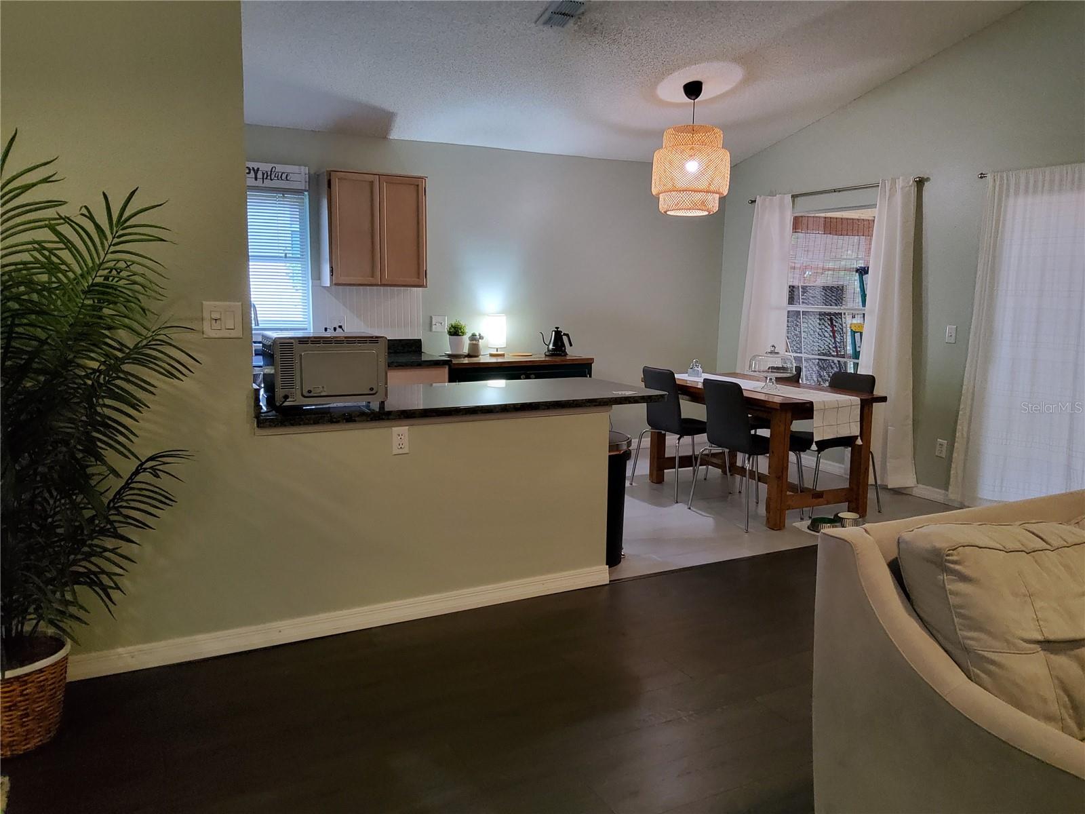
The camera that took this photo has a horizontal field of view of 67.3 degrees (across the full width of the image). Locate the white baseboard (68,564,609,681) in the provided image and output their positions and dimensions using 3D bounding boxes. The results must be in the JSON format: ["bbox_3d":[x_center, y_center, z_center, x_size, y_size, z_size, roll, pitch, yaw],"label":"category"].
[{"bbox_3d":[-0.739,0.878,3.387,2.386,0.085,0.020,-4,9,-27],"label":"white baseboard"}]

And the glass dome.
[{"bbox_3d":[1.518,-0.262,5.376,0.320,0.299,0.320,-4,9,-27],"label":"glass dome"}]

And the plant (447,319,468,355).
[{"bbox_3d":[-0.633,-0.520,6.081,0.150,0.262,0.150,1,8,0],"label":"plant"}]

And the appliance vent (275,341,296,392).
[{"bbox_3d":[-0.957,-0.152,3.052,0.062,0.178,0.016,-4,9,-27],"label":"appliance vent"}]

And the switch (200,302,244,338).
[{"bbox_3d":[-1.167,-0.317,2.979,0.137,0.128,0.013,-4,9,-27],"label":"switch"}]

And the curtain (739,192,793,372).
[{"bbox_3d":[1.837,-0.679,6.843,0.119,2.138,0.636,-4,9,-27],"label":"curtain"}]

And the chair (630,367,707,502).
[{"bbox_3d":[0.984,0.159,5.756,0.535,0.872,0.552,-4,9,-27],"label":"chair"}]

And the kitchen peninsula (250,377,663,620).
[{"bbox_3d":[-0.417,0.387,3.904,1.909,0.913,0.820,-4,9,-27],"label":"kitchen peninsula"}]

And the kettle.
[{"bbox_3d":[0.109,-0.505,6.332,0.255,0.217,0.165,-2,9,-18],"label":"kettle"}]

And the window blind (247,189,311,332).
[{"bbox_3d":[-2.037,-1.006,5.569,0.835,0.960,0.060,-4,9,-27],"label":"window blind"}]

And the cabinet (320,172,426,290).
[{"bbox_3d":[-1.188,-1.225,5.729,0.686,0.764,0.328,-4,9,-27],"label":"cabinet"}]

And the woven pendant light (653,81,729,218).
[{"bbox_3d":[0.968,-1.673,5.260,0.510,0.850,0.510,1,8,0],"label":"woven pendant light"}]

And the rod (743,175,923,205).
[{"bbox_3d":[2.172,-1.630,6.197,0.115,0.050,1.710,-4,9,-27],"label":"rod"}]

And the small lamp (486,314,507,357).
[{"bbox_3d":[-0.349,-0.545,6.226,0.144,0.320,0.144,-4,9,-27],"label":"small lamp"}]

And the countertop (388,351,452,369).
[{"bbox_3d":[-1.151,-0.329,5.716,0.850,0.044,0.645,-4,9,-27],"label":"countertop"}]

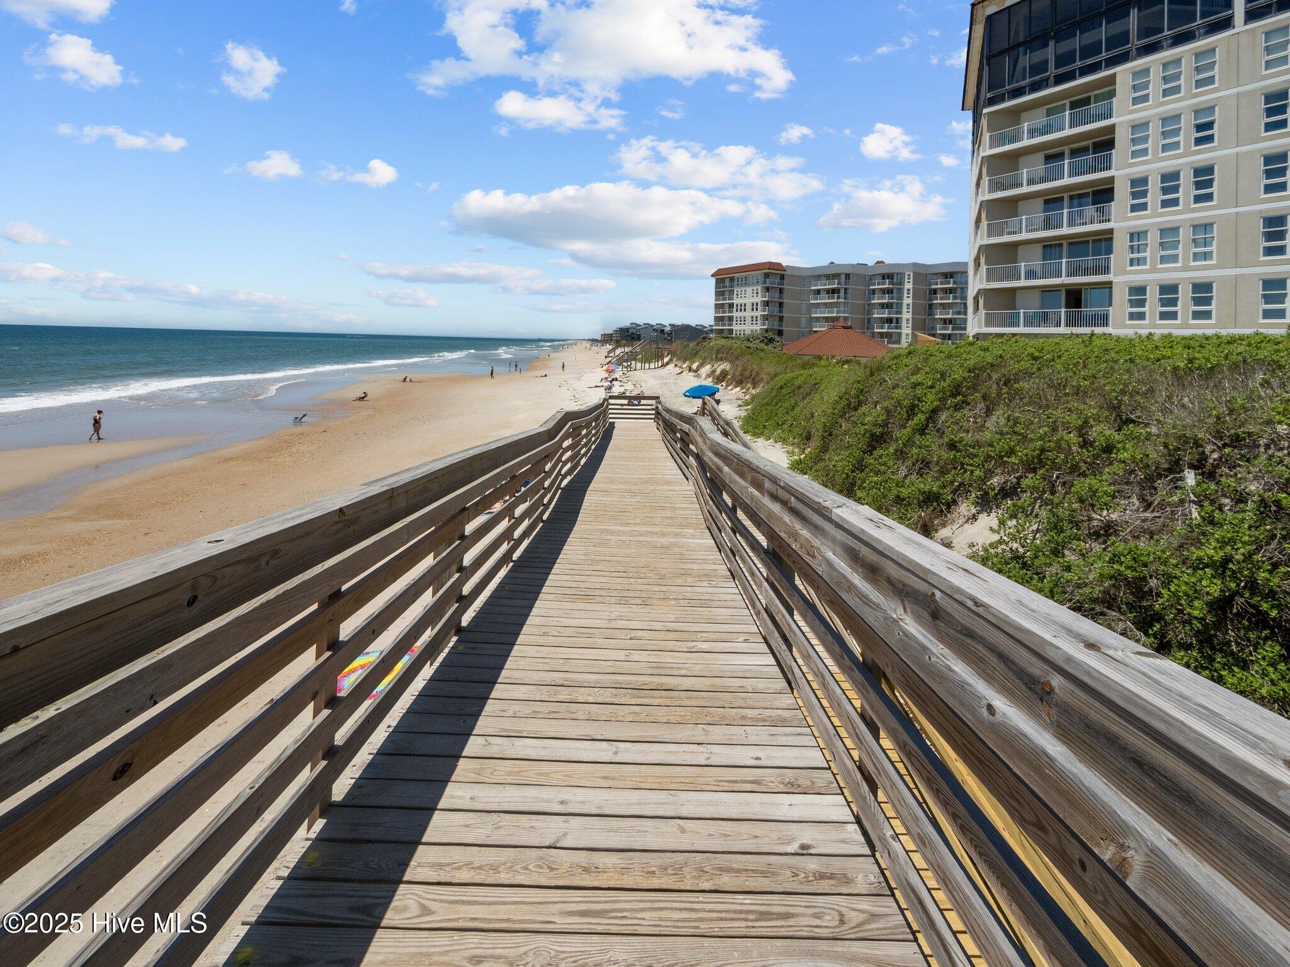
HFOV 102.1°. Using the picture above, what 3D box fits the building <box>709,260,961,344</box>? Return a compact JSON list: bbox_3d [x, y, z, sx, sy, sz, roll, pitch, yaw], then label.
[{"bbox_3d":[41.000,-34.000,108.000,53.000,19.000,20.000,4,13,11],"label":"building"}]

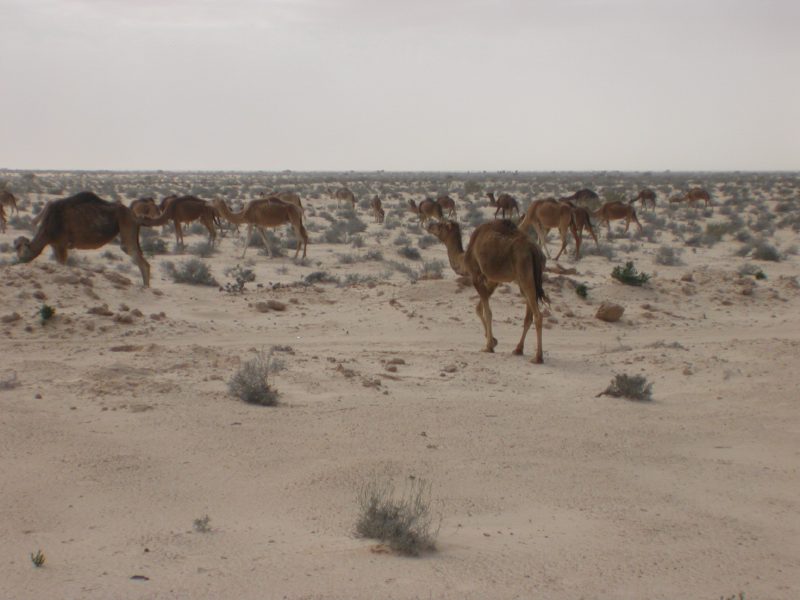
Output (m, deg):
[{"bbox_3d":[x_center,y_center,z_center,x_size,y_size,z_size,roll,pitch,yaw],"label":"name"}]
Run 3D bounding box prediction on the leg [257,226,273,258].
[{"bbox_3d":[-4.275,-1.814,102.800,0.480,1.000,0.220,0,2,-3],"label":"leg"}]

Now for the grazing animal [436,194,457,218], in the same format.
[{"bbox_3d":[2.955,-6.586,232.000,2.500,1.800,0.700,1,2,14],"label":"grazing animal"}]

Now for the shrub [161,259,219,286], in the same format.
[{"bbox_3d":[-4.629,-0.608,72.000,1.237,0.619,1.100,0,2,0],"label":"shrub"}]

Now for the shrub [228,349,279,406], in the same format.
[{"bbox_3d":[-1.663,0.880,37.000,0.568,0.659,0.550,0,2,0],"label":"shrub"}]

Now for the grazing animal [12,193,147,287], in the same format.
[{"bbox_3d":[-6.646,-1.283,68.000,2.880,2.003,0.800,0,2,7],"label":"grazing animal"}]

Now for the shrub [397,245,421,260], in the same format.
[{"bbox_3d":[0.273,-1.428,99.000,0.730,0.470,0.650,0,2,0],"label":"shrub"}]

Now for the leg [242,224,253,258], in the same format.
[{"bbox_3d":[-4.633,-1.777,99.000,0.304,1.033,0.200,0,2,0],"label":"leg"}]

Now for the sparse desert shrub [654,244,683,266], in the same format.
[{"bbox_3d":[7.940,-1.311,96.000,0.880,0.630,0.800,0,2,0],"label":"sparse desert shrub"}]

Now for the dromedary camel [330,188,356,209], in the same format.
[{"bbox_3d":[-5.294,-9.345,300.000,2.500,1.950,0.650,1,2,15],"label":"dromedary camel"}]

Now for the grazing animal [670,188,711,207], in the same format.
[{"bbox_3d":[23.871,-8.224,268.000,3.331,1.892,0.700,0,2,0],"label":"grazing animal"}]

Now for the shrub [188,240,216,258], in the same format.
[{"bbox_3d":[-5.988,-1.523,98.300,0.902,0.514,0.812,0,2,0],"label":"shrub"}]

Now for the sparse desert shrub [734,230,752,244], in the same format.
[{"bbox_3d":[14.969,-2.724,142.000,0.780,0.580,0.700,0,2,0],"label":"sparse desert shrub"}]

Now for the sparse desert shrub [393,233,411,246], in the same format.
[{"bbox_3d":[0.052,-2.104,113.300,0.624,0.461,0.562,0,2,0],"label":"sparse desert shrub"}]

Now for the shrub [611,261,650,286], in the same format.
[{"bbox_3d":[5.033,-0.577,71.000,0.850,0.567,0.750,0,2,0],"label":"shrub"}]

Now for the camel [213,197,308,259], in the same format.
[{"bbox_3d":[-4.409,-2.276,103.000,2.950,1.930,0.750,0,2,-3],"label":"camel"}]

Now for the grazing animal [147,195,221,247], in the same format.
[{"bbox_3d":[-7.477,-2.641,110.000,2.701,1.840,0.700,0,2,-6],"label":"grazing animal"}]

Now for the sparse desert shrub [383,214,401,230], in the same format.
[{"bbox_3d":[-0.522,-4.757,200.000,1.080,0.950,0.950,0,2,0],"label":"sparse desert shrub"}]

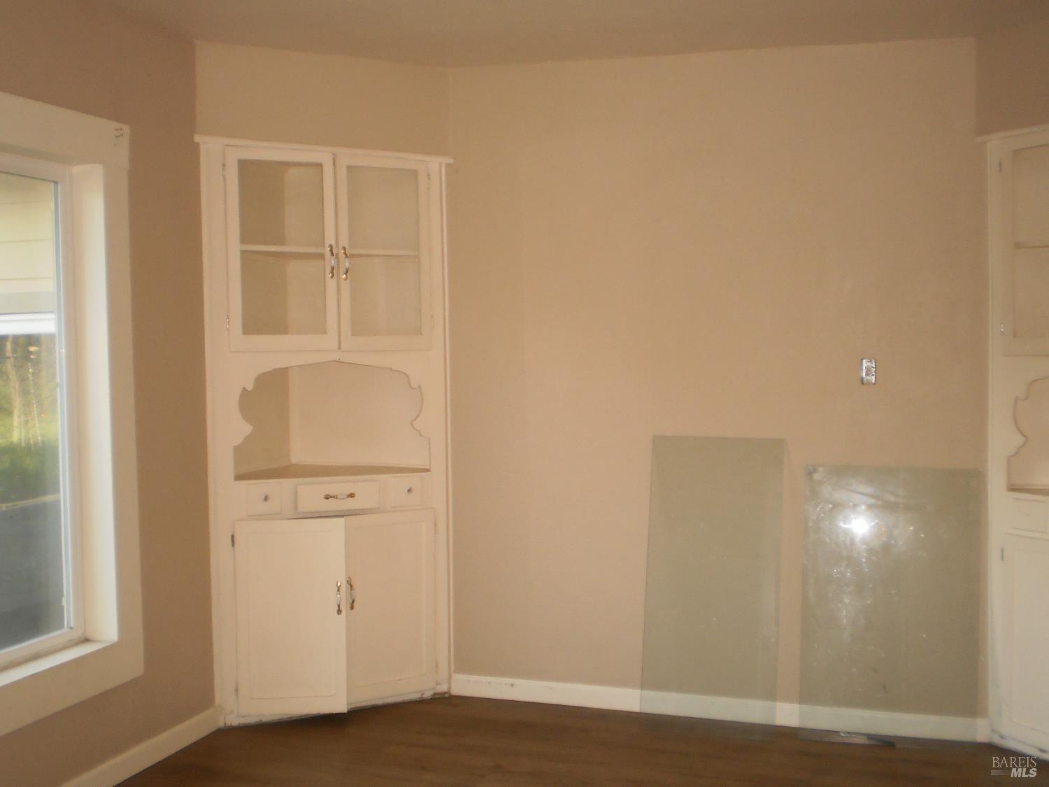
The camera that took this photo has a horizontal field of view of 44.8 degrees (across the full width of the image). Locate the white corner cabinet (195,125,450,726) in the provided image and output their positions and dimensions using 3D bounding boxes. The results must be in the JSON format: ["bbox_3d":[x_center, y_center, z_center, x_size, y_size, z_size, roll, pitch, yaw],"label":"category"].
[{"bbox_3d":[-0.813,0.134,4.992,0.935,2.137,0.460,-2,3,-26],"label":"white corner cabinet"}]

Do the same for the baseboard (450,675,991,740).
[{"bbox_3d":[0.661,1.159,4.727,1.998,0.084,0.020,0,3,18],"label":"baseboard"}]

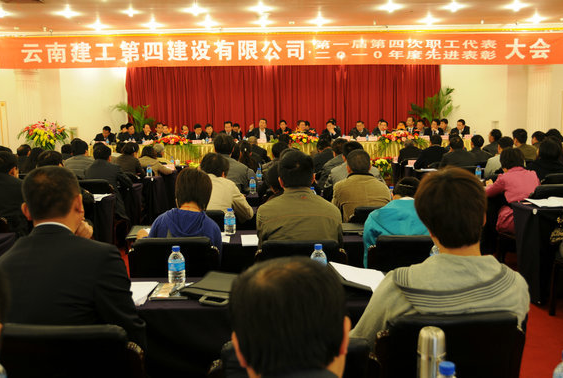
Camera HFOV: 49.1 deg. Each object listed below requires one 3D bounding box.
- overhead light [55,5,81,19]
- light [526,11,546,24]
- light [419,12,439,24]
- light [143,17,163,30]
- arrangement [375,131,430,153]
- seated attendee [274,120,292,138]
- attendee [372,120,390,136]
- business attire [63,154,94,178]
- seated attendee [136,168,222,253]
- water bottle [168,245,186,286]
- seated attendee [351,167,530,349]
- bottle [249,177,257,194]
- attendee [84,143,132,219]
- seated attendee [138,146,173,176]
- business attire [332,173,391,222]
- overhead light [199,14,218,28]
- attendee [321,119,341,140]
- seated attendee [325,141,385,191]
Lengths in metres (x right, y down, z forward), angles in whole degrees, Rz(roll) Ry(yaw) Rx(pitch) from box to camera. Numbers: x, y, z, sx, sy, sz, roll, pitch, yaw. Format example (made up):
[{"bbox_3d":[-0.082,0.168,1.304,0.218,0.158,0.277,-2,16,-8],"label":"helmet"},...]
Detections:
[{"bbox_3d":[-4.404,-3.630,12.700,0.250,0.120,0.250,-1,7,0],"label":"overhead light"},{"bbox_3d":[6.066,-4.062,14.686,0.220,0.120,0.220,-1,6,0],"label":"light"},{"bbox_3d":[3.523,-4.024,14.686,0.220,0.120,0.220,-1,6,0],"label":"light"},{"bbox_3d":[-3.060,-3.925,14.686,0.220,0.120,0.220,-1,6,0],"label":"light"},{"bbox_3d":[2.673,-1.038,13.600,1.100,0.480,0.450,-1,6,0],"label":"arrangement"},{"bbox_3d":[0.065,-1.026,14.870,0.460,1.260,0.720,-1,6,0],"label":"seated attendee"},{"bbox_3d":[2.181,-0.869,13.180,0.500,1.189,0.700,0,6,0],"label":"attendee"},{"bbox_3d":[-2.346,-0.090,7.236,0.480,0.620,0.400,0,7,6],"label":"business attire"},{"bbox_3d":[-0.530,0.492,3.362,0.480,1.210,0.750,-1,6,0],"label":"seated attendee"},{"bbox_3d":[-0.425,0.313,2.500,0.068,0.165,0.068,-1,6,0],"label":"water bottle"},{"bbox_3d":[0.438,0.546,2.038,0.550,1.260,0.780,-2,6,-11],"label":"seated attendee"},{"bbox_3d":[-0.267,-0.031,5.880,0.066,0.157,0.066,0,6,0],"label":"bottle"},{"bbox_3d":[-1.945,0.125,6.961,0.500,1.290,0.750,0,6,5],"label":"attendee"},{"bbox_3d":[-1.771,-0.031,9.079,0.520,1.200,0.750,1,6,22],"label":"seated attendee"},{"bbox_3d":[0.589,0.187,4.536,0.480,0.620,0.420,-1,7,0],"label":"business attire"},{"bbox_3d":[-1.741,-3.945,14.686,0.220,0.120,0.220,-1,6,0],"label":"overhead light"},{"bbox_3d":[1.132,-0.939,13.769,0.520,1.200,0.650,-1,7,0],"label":"attendee"},{"bbox_3d":[0.633,0.216,5.362,0.500,1.268,0.780,-1,6,-8],"label":"seated attendee"}]

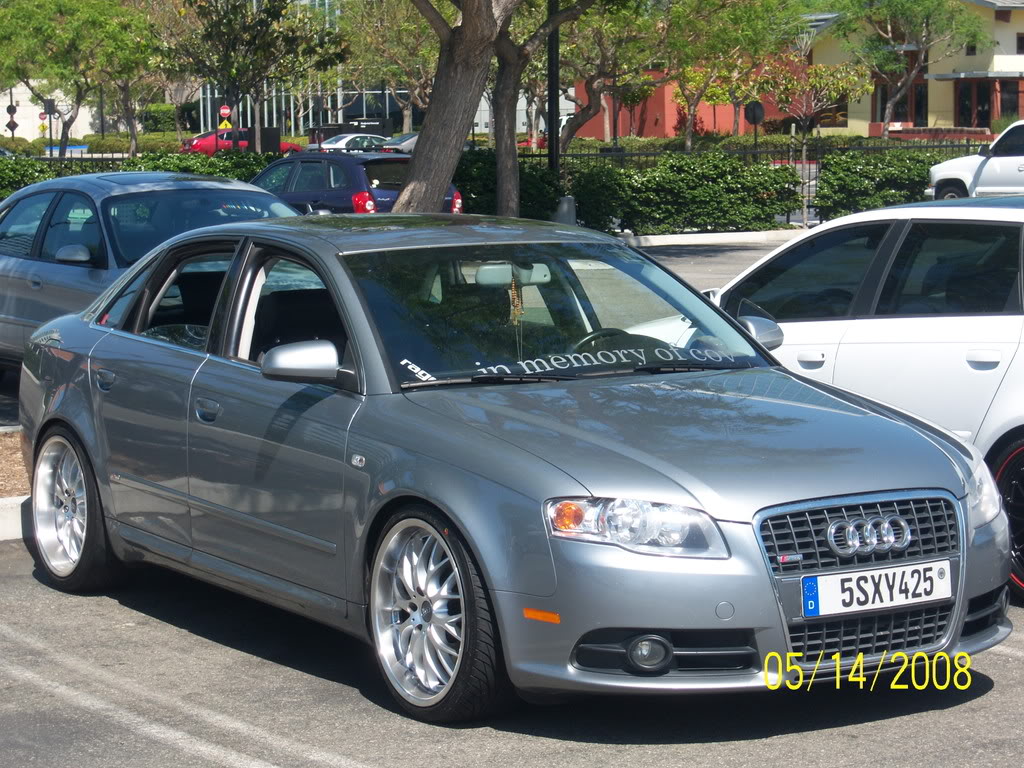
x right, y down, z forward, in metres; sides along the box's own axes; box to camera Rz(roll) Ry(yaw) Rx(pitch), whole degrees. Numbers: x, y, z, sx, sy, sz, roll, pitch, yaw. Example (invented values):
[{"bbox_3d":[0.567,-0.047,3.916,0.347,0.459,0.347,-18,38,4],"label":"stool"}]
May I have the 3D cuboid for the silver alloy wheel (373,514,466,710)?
[{"bbox_3d":[-0.177,0.630,6.720,0.210,0.525,0.525,-4,6,-32],"label":"silver alloy wheel"}]

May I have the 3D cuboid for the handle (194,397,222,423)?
[{"bbox_3d":[-1.012,0.084,7.929,0.050,0.065,0.200,-3,6,-32],"label":"handle"}]

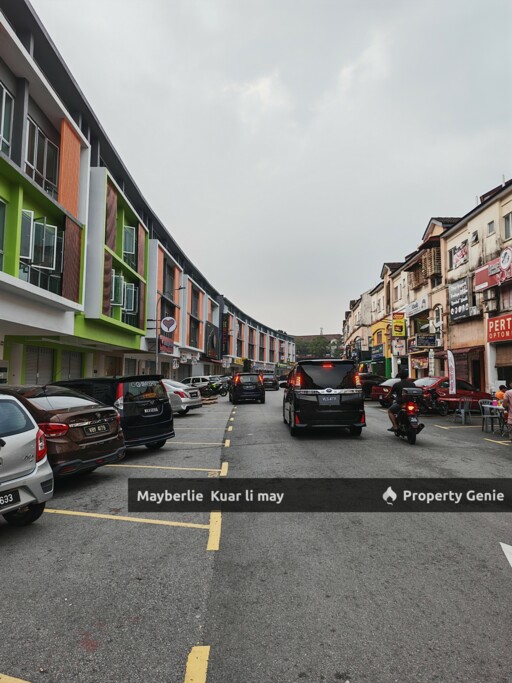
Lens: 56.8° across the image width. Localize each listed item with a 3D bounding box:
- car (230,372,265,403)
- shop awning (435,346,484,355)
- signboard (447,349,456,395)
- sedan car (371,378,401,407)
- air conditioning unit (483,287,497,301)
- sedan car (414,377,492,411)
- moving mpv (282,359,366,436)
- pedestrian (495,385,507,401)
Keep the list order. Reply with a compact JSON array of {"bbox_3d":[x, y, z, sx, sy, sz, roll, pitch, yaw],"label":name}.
[{"bbox_3d":[-0.560,2.801,27.800,1.810,1.670,4.500,1,-5,-5],"label":"car"},{"bbox_3d":[10.500,0.495,24.600,0.850,0.380,4.500,1,-5,-6],"label":"shop awning"},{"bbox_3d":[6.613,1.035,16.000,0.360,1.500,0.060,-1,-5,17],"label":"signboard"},{"bbox_3d":[8.300,2.773,25.000,4.350,1.480,1.720,2,-5,-20],"label":"sedan car"},{"bbox_3d":[10.500,-2.135,21.300,0.300,0.570,0.770,1,-5,-6],"label":"air conditioning unit"},{"bbox_3d":[8.030,2.246,19.400,4.400,1.480,1.730,2,-5,-25],"label":"sedan car"},{"bbox_3d":[1.760,1.587,13.850,1.840,1.890,4.900,0,-5,0],"label":"moving mpv"},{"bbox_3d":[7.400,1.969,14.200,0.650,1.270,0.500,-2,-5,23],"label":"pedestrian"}]

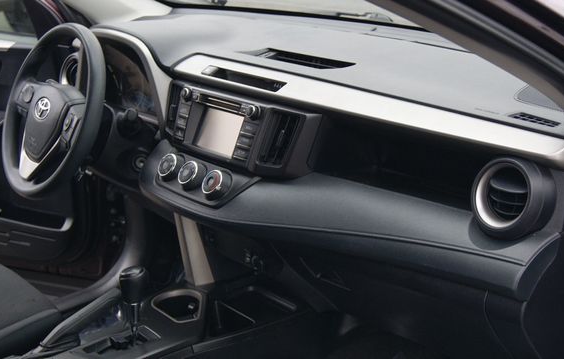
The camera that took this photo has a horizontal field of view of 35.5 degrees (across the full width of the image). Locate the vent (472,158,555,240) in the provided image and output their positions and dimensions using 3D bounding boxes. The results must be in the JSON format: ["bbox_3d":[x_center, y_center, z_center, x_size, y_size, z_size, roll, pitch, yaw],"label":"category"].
[{"bbox_3d":[0.329,0.025,1.261,0.055,0.112,0.112,2,13,-38],"label":"vent"}]

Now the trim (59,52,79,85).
[{"bbox_3d":[-0.484,-0.251,2.101,0.100,0.100,0.045,16,13,40],"label":"trim"}]

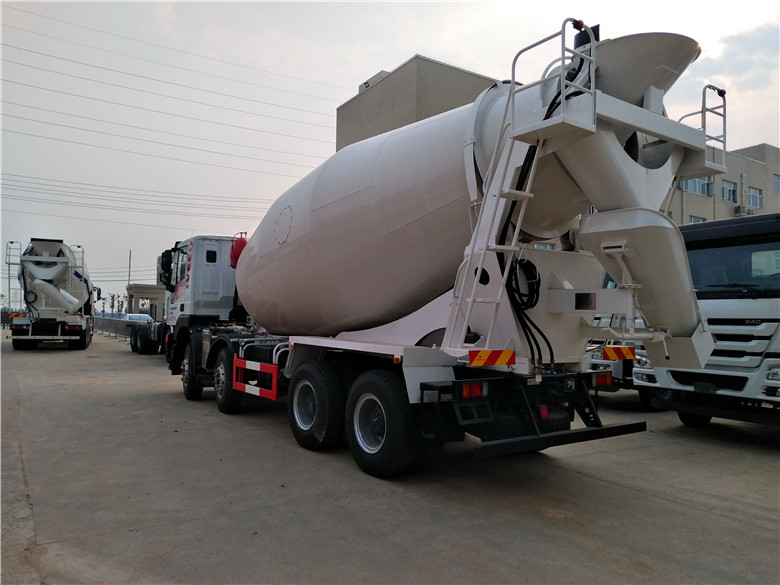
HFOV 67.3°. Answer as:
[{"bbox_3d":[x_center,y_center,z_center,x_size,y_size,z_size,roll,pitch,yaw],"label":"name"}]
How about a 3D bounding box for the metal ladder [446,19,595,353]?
[{"bbox_3d":[0.976,-0.711,4.680,0.390,2.430,1.310,3,-3,-35],"label":"metal ladder"}]

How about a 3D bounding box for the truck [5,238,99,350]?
[{"bbox_3d":[-13.926,0.303,24.678,2.550,3.960,9.800,2,-3,-24],"label":"truck"}]

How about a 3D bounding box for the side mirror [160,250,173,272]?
[{"bbox_3d":[-4.402,-0.612,11.575,0.210,0.430,0.130,3,-3,-41],"label":"side mirror"}]

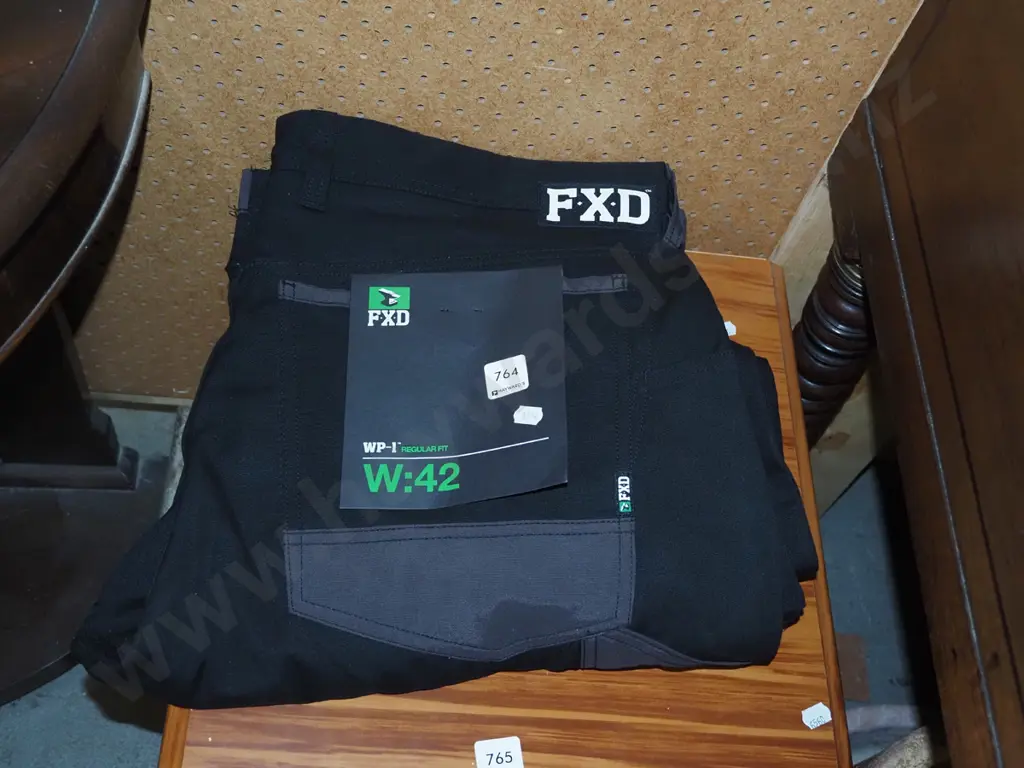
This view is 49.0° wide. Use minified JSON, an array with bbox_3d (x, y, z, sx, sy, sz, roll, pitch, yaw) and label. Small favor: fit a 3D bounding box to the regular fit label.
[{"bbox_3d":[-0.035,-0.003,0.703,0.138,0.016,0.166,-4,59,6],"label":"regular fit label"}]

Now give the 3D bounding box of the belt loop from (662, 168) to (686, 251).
[{"bbox_3d":[0.112,-0.123,0.781,0.010,0.017,0.059,-14,66,34],"label":"belt loop"}]

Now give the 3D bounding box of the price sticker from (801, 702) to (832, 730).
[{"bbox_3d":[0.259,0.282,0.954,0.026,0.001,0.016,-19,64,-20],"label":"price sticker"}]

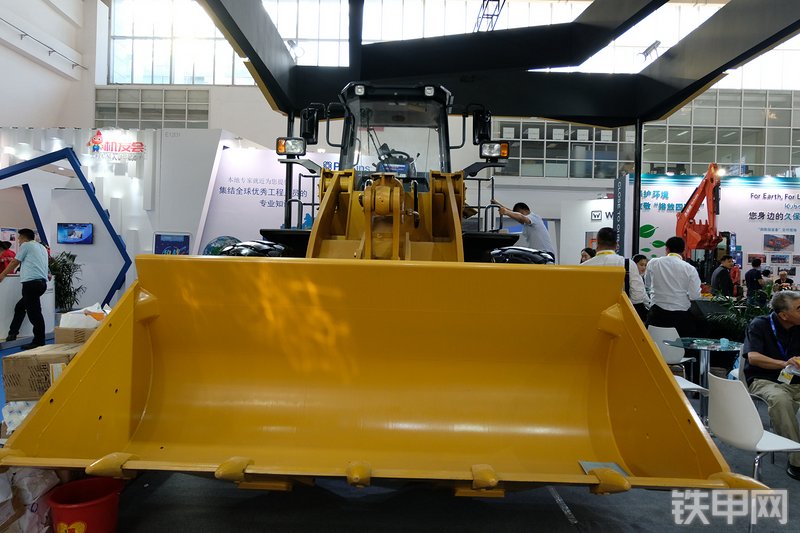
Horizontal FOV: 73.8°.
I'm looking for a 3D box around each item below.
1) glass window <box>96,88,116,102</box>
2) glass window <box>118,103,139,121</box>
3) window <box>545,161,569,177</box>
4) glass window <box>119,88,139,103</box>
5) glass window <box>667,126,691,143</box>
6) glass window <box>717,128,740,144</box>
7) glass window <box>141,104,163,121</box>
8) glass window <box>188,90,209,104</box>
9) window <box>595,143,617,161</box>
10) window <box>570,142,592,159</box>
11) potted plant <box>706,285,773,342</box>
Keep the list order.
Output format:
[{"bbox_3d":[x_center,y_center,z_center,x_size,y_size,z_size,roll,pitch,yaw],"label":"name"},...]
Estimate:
[{"bbox_3d":[-14.034,-8.170,25.544,1.033,0.580,0.100,2,0,2],"label":"glass window"},{"bbox_3d":[-11.642,-6.658,22.853,0.958,0.744,0.080,2,0,2],"label":"glass window"},{"bbox_3d":[7.286,-4.520,24.729,1.033,0.771,0.100,2,0,2],"label":"window"},{"bbox_3d":[-11.622,-7.318,22.853,0.958,0.562,0.080,2,0,2],"label":"glass window"},{"bbox_3d":[12.888,-6.036,24.519,1.033,0.771,0.100,2,0,2],"label":"glass window"},{"bbox_3d":[15.106,-5.963,24.434,1.033,0.771,0.100,2,0,2],"label":"glass window"},{"bbox_3d":[-12.351,-7.701,26.576,1.089,0.811,0.100,2,0,2],"label":"glass window"},{"bbox_3d":[-9.597,-8.025,25.375,1.033,0.580,0.100,2,0,2],"label":"glass window"},{"bbox_3d":[9.532,-5.296,24.645,1.033,0.771,0.100,2,0,2],"label":"window"},{"bbox_3d":[8.816,-5.630,25.907,1.112,0.844,0.100,2,0,2],"label":"window"},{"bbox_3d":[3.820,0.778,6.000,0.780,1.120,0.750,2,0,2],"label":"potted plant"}]

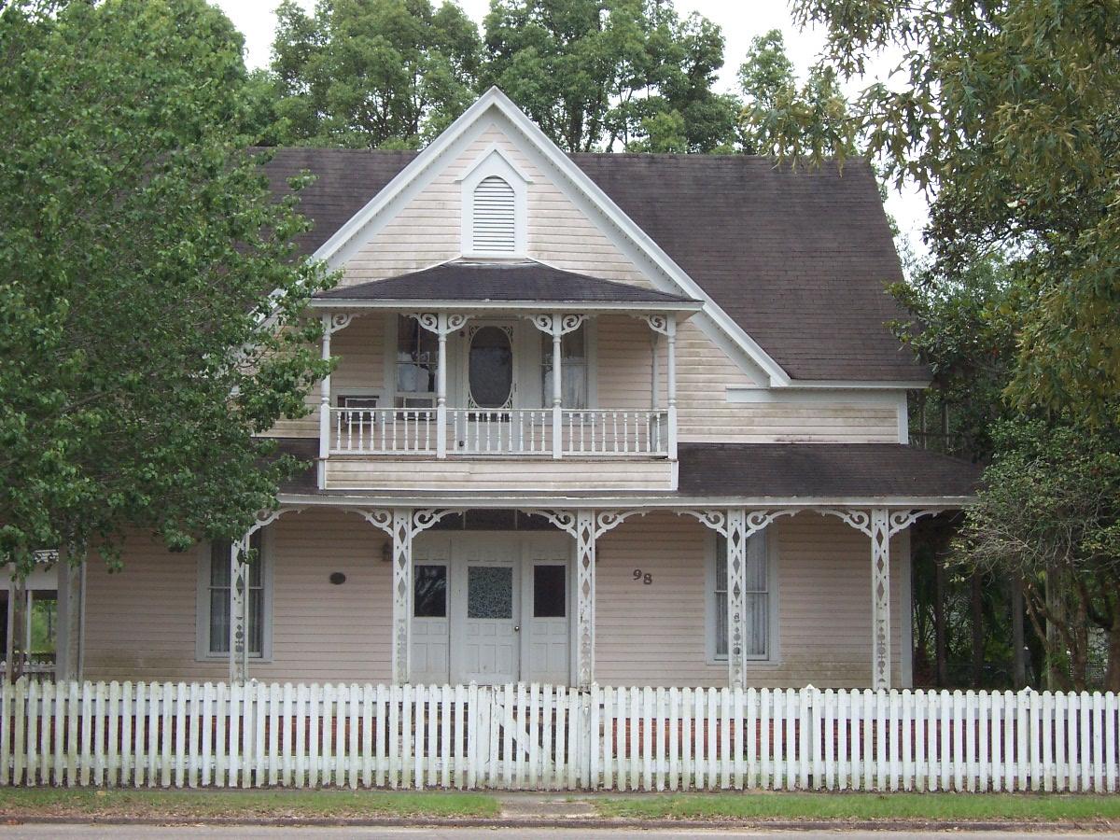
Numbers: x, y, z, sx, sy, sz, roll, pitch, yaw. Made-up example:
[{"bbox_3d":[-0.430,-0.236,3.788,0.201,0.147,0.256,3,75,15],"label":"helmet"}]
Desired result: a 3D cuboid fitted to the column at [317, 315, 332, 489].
[{"bbox_3d":[-3.436,-0.297,34.477,0.143,2.519,0.143,0,-5,-3],"label":"column"}]

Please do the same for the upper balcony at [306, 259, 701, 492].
[{"bbox_3d":[-0.890,-0.752,35.754,5.783,3.764,2.907,0,-5,-3],"label":"upper balcony"}]

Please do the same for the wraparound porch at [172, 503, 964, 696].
[{"bbox_3d":[-0.103,2.817,35.560,12.342,3.029,2.754,0,-5,-3],"label":"wraparound porch"}]

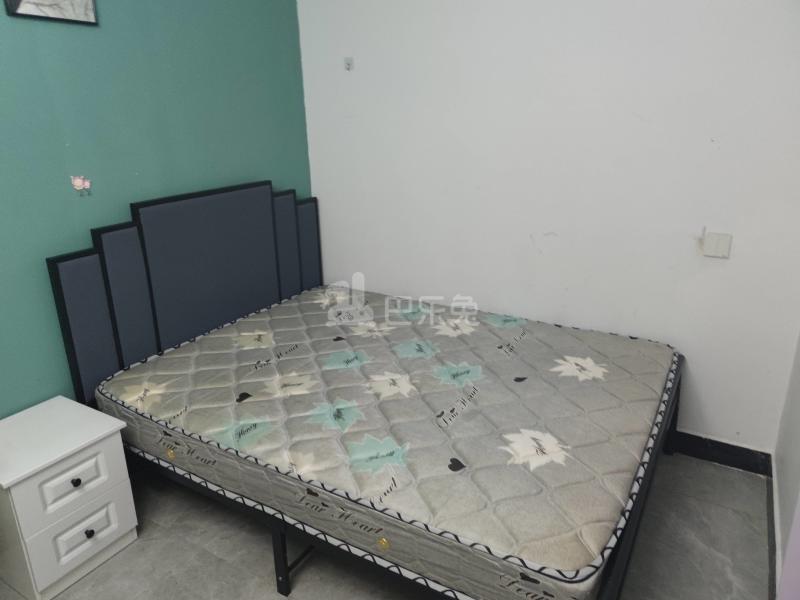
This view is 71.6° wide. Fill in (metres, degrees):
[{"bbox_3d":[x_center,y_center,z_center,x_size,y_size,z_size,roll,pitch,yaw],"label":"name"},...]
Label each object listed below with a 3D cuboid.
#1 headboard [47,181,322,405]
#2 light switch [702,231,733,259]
[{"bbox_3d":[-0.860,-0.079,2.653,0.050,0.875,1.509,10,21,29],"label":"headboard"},{"bbox_3d":[1.272,-0.217,2.217,0.088,0.088,0.012,10,21,29],"label":"light switch"}]

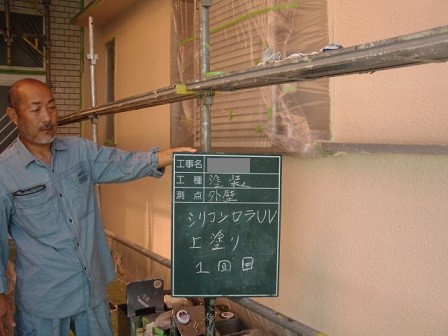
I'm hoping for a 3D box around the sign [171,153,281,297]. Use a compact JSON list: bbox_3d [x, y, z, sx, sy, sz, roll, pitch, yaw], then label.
[{"bbox_3d":[0.009,0.245,2.070,0.450,0.600,0.025,1,3,-2],"label":"sign"}]

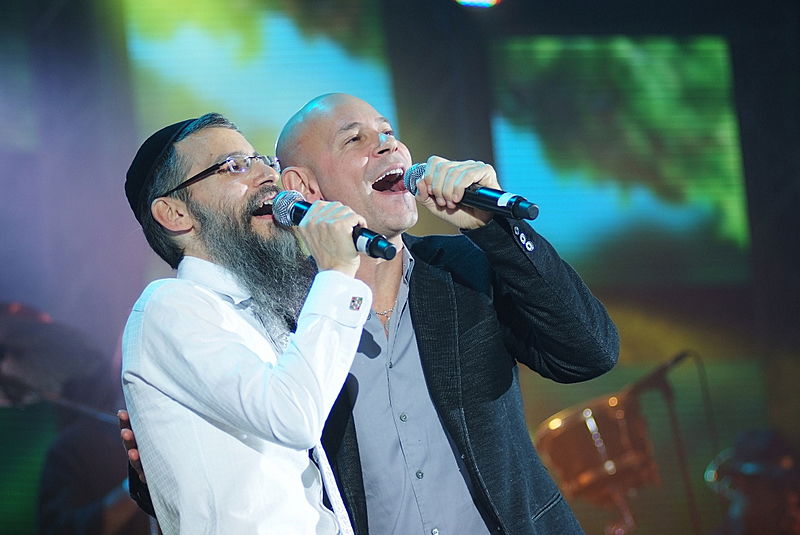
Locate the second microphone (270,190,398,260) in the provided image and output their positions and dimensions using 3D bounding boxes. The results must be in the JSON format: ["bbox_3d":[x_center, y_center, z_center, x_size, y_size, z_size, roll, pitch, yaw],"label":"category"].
[{"bbox_3d":[-0.090,-0.054,4.834,0.051,0.051,0.255,2,15,-39],"label":"second microphone"}]

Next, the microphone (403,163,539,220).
[{"bbox_3d":[0.102,-0.104,5.025,0.051,0.051,0.255,2,11,-45],"label":"microphone"}]

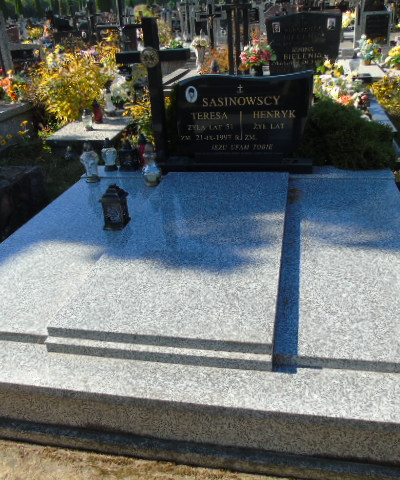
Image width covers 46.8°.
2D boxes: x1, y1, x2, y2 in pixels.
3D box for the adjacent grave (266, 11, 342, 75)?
[{"bbox_3d":[1.171,-2.159,5.226,0.810,0.800,0.170,2,28,12],"label":"adjacent grave"}]

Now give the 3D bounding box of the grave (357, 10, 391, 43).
[{"bbox_3d":[3.213,-3.920,8.455,0.540,0.600,0.120,2,28,12],"label":"grave"}]

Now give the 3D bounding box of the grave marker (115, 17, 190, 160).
[{"bbox_3d":[-0.267,-0.921,2.928,0.479,0.877,0.080,2,28,12],"label":"grave marker"}]

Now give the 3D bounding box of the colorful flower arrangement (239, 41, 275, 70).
[{"bbox_3d":[0.638,-2.030,5.128,0.366,0.326,0.329,2,28,12],"label":"colorful flower arrangement"}]

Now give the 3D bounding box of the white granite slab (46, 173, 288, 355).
[{"bbox_3d":[0.011,-0.039,2.393,0.829,0.048,1.741,2,28,12],"label":"white granite slab"}]

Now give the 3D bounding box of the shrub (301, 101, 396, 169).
[{"bbox_3d":[1.126,-0.806,3.563,0.720,0.600,0.680,2,28,12],"label":"shrub"}]

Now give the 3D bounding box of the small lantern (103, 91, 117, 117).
[{"bbox_3d":[-1.111,-1.690,5.675,0.155,0.280,0.155,2,28,12],"label":"small lantern"}]

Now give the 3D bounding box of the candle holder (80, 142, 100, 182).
[{"bbox_3d":[-0.750,-0.534,3.169,0.135,0.285,0.135,2,28,12],"label":"candle holder"}]

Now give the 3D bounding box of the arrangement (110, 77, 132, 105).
[{"bbox_3d":[-0.884,-1.672,5.205,0.228,0.308,0.216,2,28,12],"label":"arrangement"}]

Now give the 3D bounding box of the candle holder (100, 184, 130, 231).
[{"bbox_3d":[-0.446,-0.185,2.412,0.120,0.220,0.120,2,28,12],"label":"candle holder"}]

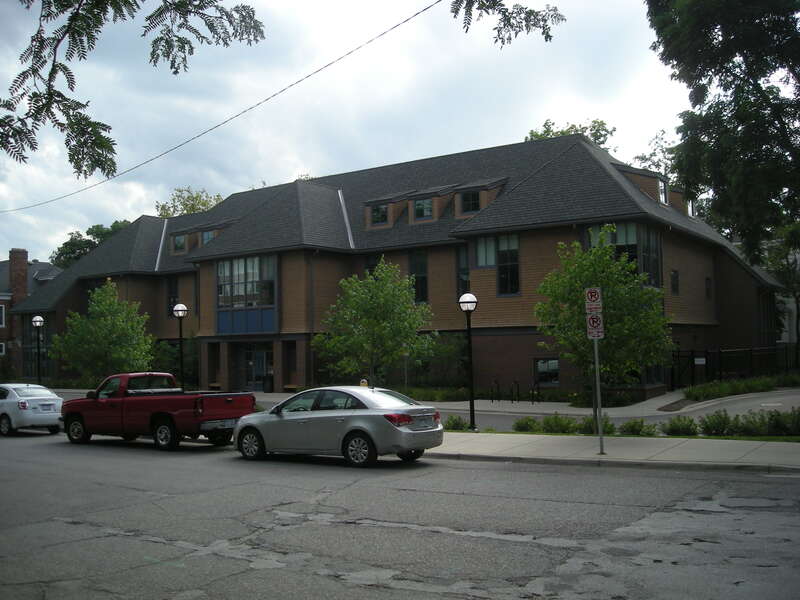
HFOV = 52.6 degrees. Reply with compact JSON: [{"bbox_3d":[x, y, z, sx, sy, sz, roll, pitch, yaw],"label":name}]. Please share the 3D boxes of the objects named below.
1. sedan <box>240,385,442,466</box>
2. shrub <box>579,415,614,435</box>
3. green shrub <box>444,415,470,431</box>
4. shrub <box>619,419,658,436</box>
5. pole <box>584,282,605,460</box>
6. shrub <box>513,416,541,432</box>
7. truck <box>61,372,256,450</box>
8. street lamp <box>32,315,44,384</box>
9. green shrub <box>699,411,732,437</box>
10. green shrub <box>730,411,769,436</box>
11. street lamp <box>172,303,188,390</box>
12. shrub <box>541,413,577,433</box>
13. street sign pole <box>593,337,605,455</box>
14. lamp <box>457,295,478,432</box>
[{"bbox_3d":[-1.360,2.445,16.120,4.600,1.475,1.820,-4,-6,34],"label":"sedan"},{"bbox_3d":[4.324,2.740,17.800,0.780,0.440,0.740,-4,-4,34],"label":"shrub"},{"bbox_3d":[1.400,2.989,19.700,0.570,0.402,0.552,-1,-3,0],"label":"green shrub"},{"bbox_3d":[5.116,2.735,17.350,0.840,0.400,0.740,-4,-4,34],"label":"shrub"},{"bbox_3d":[3.582,1.280,14.650,0.310,3.060,0.080,-3,-4,29],"label":"pole"},{"bbox_3d":[2.893,2.847,18.500,0.640,0.380,0.620,-1,-3,0],"label":"shrub"},{"bbox_3d":[-6.200,2.700,20.250,5.620,1.820,2.000,-4,-4,34],"label":"truck"},{"bbox_3d":[-13.187,2.224,29.502,0.460,3.350,0.460,-4,-4,33],"label":"street lamp"},{"bbox_3d":[6.494,2.548,16.650,0.720,0.510,0.700,-4,-4,34],"label":"green shrub"},{"bbox_3d":[7.086,2.499,16.400,0.693,0.517,0.736,-4,-4,33],"label":"green shrub"},{"bbox_3d":[-6.884,1.792,25.401,0.450,3.350,0.450,-4,-4,34],"label":"street lamp"},{"bbox_3d":[3.566,2.763,18.200,0.800,0.450,0.740,-4,-4,34],"label":"shrub"},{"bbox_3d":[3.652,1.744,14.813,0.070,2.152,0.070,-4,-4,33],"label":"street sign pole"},{"bbox_3d":[1.716,1.483,19.697,0.460,3.307,0.460,-1,-3,0],"label":"lamp"}]

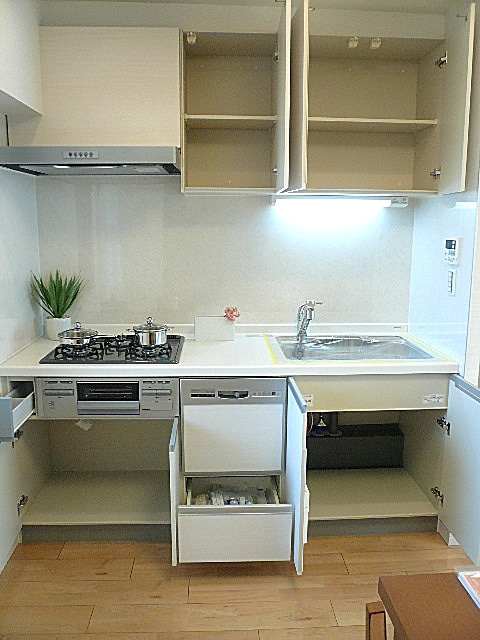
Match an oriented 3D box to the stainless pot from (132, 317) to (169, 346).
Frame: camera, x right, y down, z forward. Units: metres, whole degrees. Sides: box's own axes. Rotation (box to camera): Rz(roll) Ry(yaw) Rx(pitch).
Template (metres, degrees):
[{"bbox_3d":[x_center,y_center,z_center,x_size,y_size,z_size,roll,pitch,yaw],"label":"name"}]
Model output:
[{"bbox_3d":[-0.406,0.045,2.364,0.190,0.115,0.165,0,10,-3],"label":"stainless pot"}]

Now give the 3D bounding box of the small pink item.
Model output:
[{"bbox_3d":[-0.038,-0.026,2.602,0.078,0.080,0.060,0,10,-3],"label":"small pink item"}]

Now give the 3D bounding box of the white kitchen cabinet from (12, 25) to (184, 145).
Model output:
[{"bbox_3d":[-0.634,-1.021,2.387,0.750,0.515,0.350,0,10,-3],"label":"white kitchen cabinet"}]

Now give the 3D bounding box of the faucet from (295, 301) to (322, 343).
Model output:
[{"bbox_3d":[0.337,0.017,2.562,0.098,0.215,0.170,-4,11,-22],"label":"faucet"}]

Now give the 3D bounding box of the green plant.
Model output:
[{"bbox_3d":[-0.909,-0.120,2.592,0.270,0.250,0.250,0,10,-3],"label":"green plant"}]

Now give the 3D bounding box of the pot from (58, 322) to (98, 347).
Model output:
[{"bbox_3d":[-0.737,0.056,2.367,0.190,0.090,0.190,0,10,-3],"label":"pot"}]

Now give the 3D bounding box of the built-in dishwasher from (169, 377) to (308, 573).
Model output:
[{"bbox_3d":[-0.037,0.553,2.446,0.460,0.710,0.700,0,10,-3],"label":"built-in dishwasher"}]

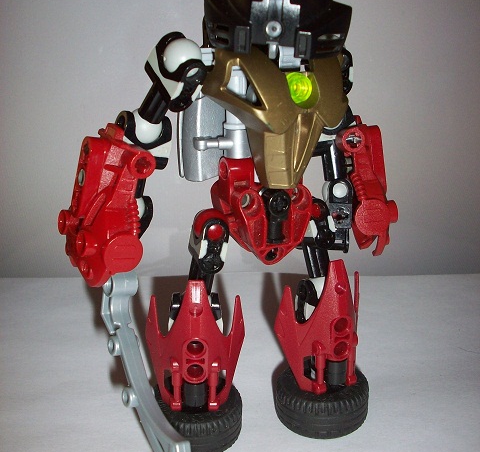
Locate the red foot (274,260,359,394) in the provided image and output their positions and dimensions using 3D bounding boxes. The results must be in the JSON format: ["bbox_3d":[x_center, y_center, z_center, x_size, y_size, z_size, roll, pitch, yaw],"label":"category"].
[{"bbox_3d":[0.025,0.029,0.219,0.029,0.042,0.018,-10,18,-17],"label":"red foot"}]

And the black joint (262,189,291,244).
[{"bbox_3d":[0.011,-0.003,0.199,0.008,0.016,0.008,-10,18,-17],"label":"black joint"}]

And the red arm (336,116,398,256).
[{"bbox_3d":[0.043,-0.014,0.230,0.018,0.045,0.018,-12,10,-3],"label":"red arm"}]

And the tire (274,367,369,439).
[{"bbox_3d":[0.027,0.055,0.227,0.030,0.014,0.030,0,29,0],"label":"tire"}]

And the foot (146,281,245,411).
[{"bbox_3d":[-0.013,0.034,0.212,0.029,0.042,0.018,-2,17,-4],"label":"foot"}]

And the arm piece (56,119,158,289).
[{"bbox_3d":[-0.040,-0.006,0.203,0.020,0.045,0.018,6,12,-29],"label":"arm piece"}]

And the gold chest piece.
[{"bbox_3d":[0.009,-0.030,0.180,0.039,0.037,0.024,-11,25,-19],"label":"gold chest piece"}]

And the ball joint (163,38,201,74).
[{"bbox_3d":[-0.016,-0.046,0.186,0.010,0.010,0.010,0,29,0],"label":"ball joint"}]

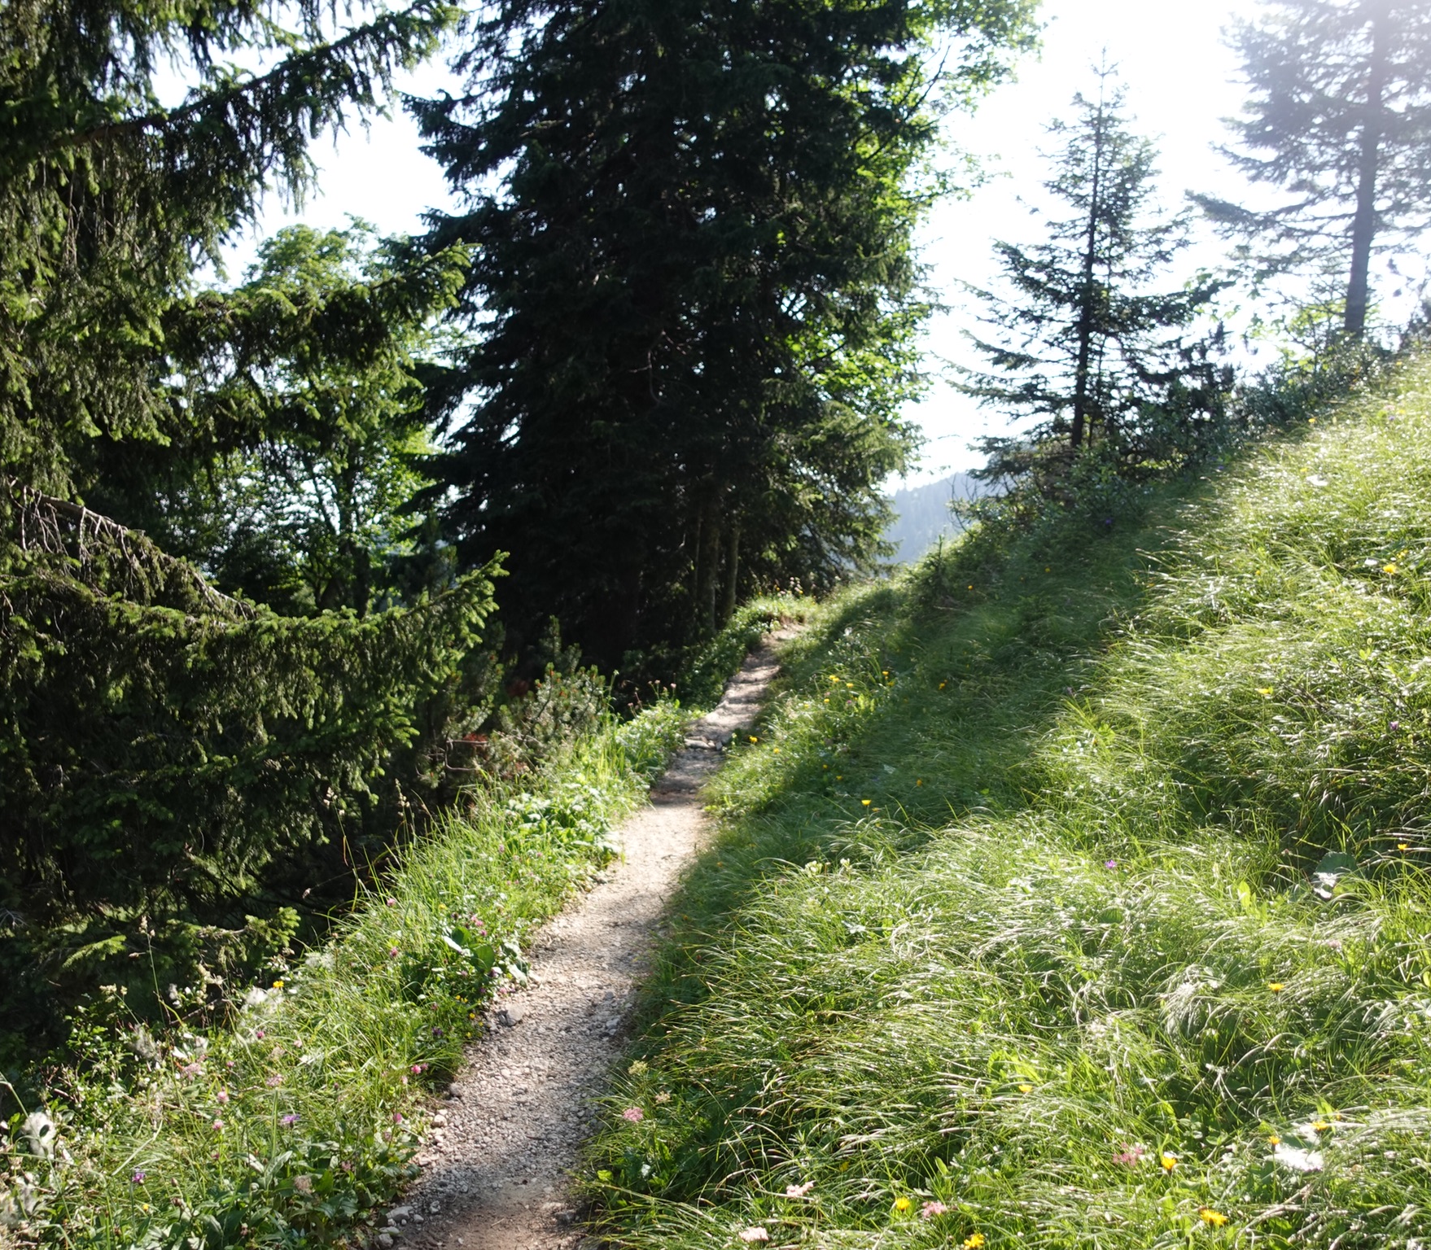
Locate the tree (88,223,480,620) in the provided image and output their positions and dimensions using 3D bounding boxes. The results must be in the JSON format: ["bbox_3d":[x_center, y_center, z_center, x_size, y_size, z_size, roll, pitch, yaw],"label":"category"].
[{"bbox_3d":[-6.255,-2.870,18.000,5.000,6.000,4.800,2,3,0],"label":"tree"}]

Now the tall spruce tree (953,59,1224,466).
[{"bbox_3d":[4.696,-4.343,15.500,3.300,5.100,3.200,2,3,0],"label":"tall spruce tree"}]

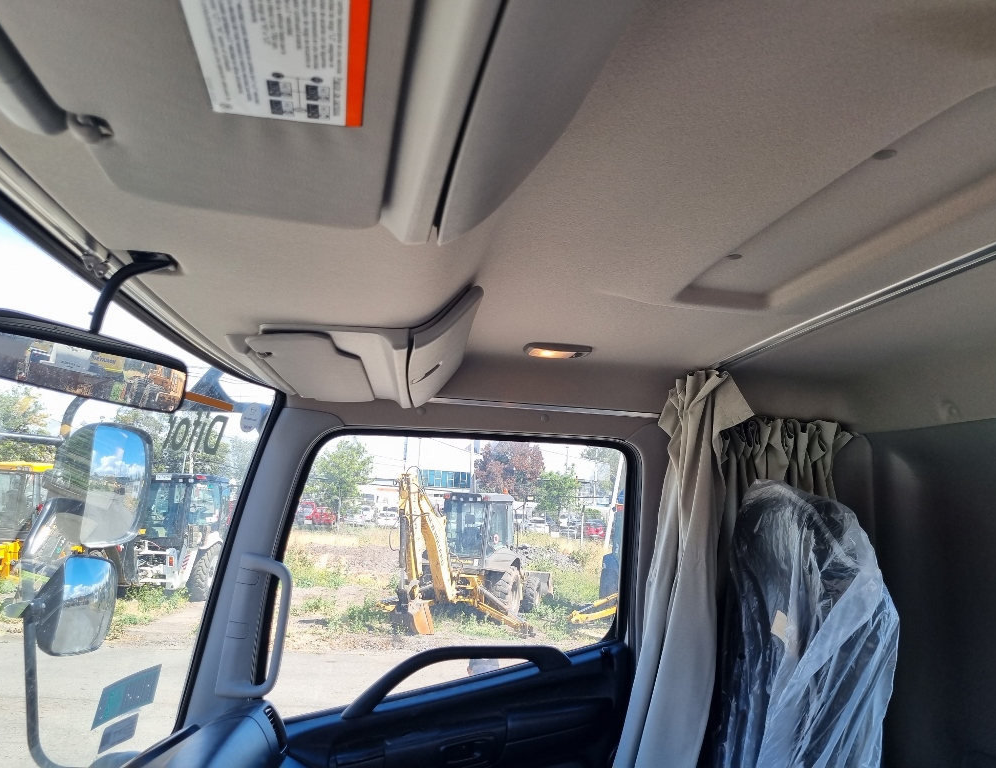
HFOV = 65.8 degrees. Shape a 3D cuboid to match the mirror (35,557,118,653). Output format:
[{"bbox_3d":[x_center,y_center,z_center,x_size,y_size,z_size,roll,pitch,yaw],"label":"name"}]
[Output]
[{"bbox_3d":[-1.071,0.562,1.950,0.095,0.243,0.160,-6,-11,22],"label":"mirror"}]

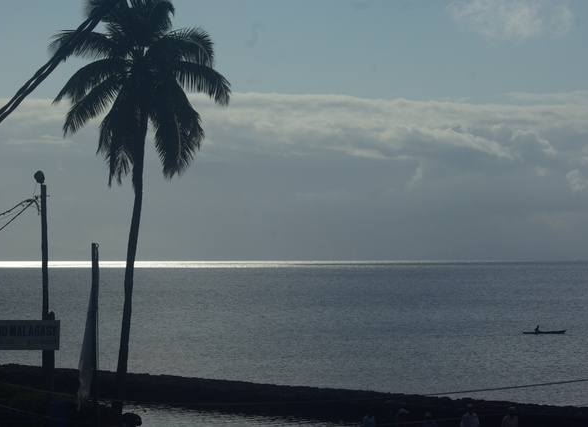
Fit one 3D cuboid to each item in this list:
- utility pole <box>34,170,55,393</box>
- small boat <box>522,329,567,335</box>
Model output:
[{"bbox_3d":[-9.150,2.530,68.000,0.500,8.200,0.420,0,-1,0],"label":"utility pole"},{"bbox_3d":[25.500,12.060,190.000,4.600,0.500,0.700,0,-1,0],"label":"small boat"}]

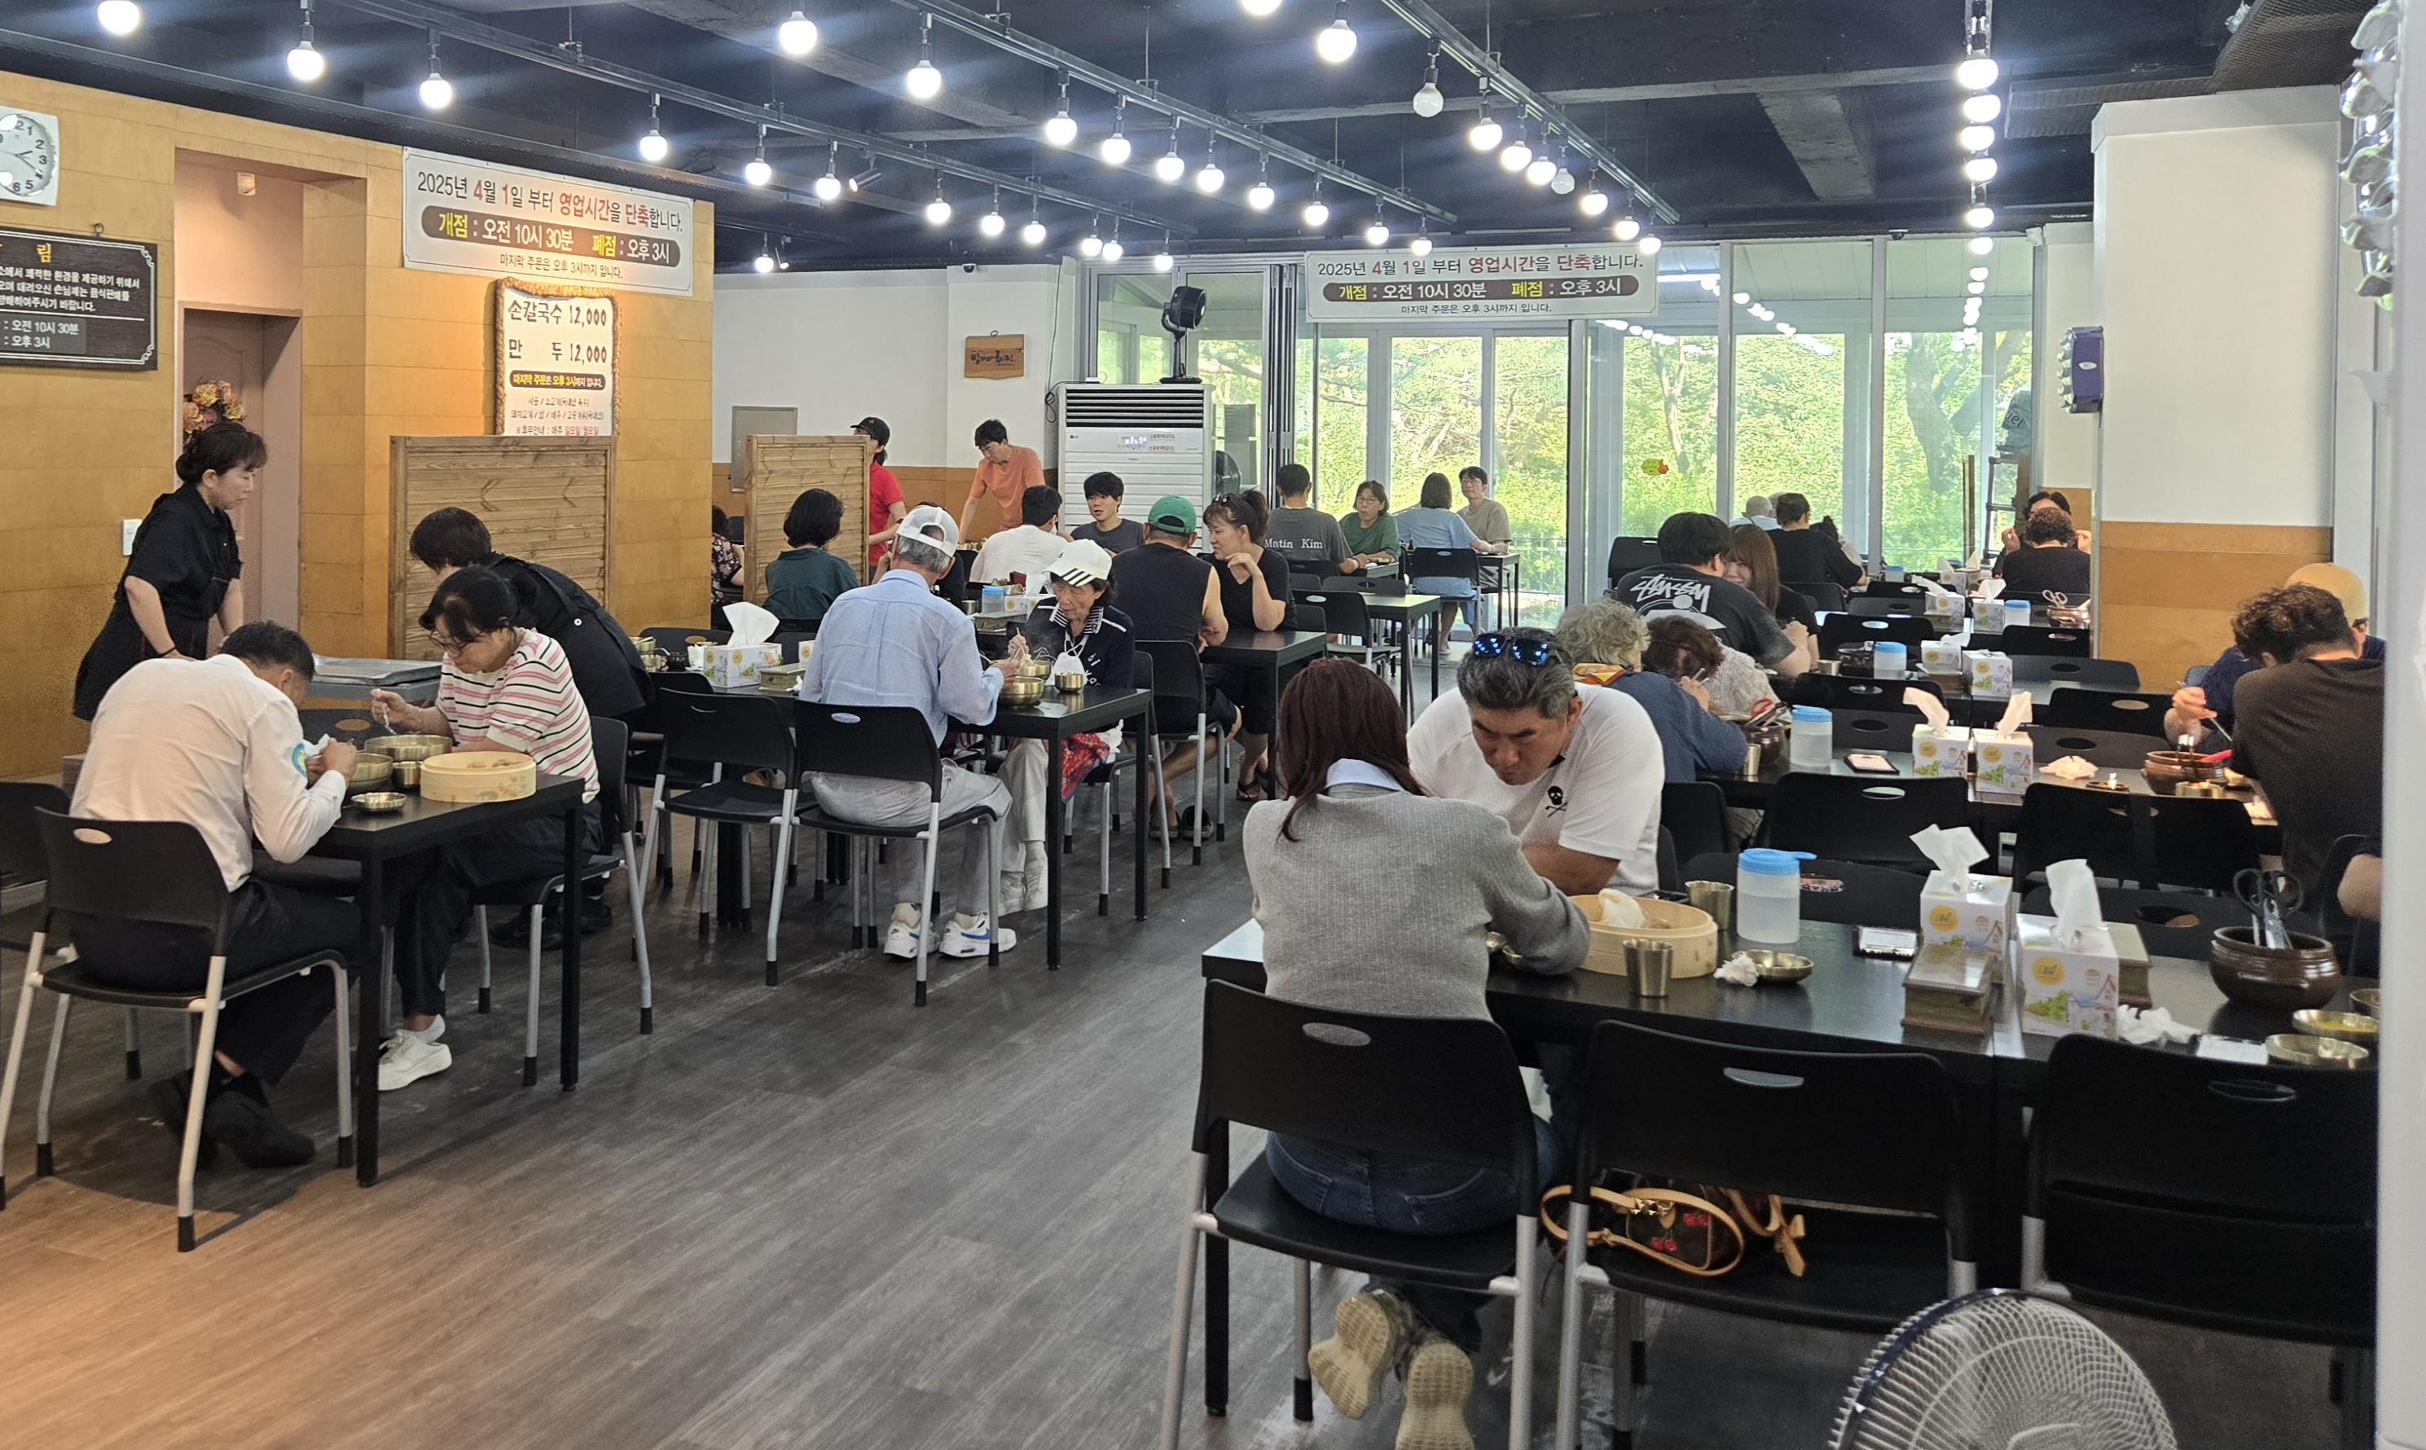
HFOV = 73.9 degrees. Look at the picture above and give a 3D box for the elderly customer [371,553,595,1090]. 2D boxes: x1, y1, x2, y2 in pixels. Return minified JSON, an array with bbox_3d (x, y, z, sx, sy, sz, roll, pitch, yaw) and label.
[{"bbox_3d":[-1.870,0.235,4.120,0.470,1.240,0.700,4,8,23],"label":"elderly customer"}]

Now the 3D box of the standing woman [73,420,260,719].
[{"bbox_3d":[-2.910,-0.072,4.500,0.460,1.530,0.440,-2,8,-16],"label":"standing woman"}]

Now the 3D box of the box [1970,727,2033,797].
[{"bbox_3d":[1.966,0.094,3.995,0.123,0.120,0.190,4,8,23],"label":"box"}]

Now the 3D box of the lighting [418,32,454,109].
[{"bbox_3d":[-2.373,-2.000,4.920,0.100,0.240,0.100,1,9,0],"label":"lighting"}]

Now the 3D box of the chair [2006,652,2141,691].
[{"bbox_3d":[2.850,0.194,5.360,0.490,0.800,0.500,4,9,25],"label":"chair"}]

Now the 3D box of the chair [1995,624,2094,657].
[{"bbox_3d":[3.530,-0.039,6.680,0.490,0.800,0.500,4,9,25],"label":"chair"}]

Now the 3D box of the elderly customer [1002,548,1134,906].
[{"bbox_3d":[-0.490,-0.006,5.440,0.480,1.210,0.630,5,10,26],"label":"elderly customer"}]

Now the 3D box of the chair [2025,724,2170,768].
[{"bbox_3d":[2.316,0.440,4.302,0.490,0.790,0.480,4,10,22],"label":"chair"}]

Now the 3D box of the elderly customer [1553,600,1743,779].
[{"bbox_3d":[1.150,0.264,4.220,0.500,1.200,0.700,4,8,26],"label":"elderly customer"}]

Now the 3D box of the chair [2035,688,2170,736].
[{"bbox_3d":[2.985,0.280,5.290,0.500,0.810,0.470,4,8,23],"label":"chair"}]

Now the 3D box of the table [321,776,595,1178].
[{"bbox_3d":[-2.140,0.500,3.800,1.170,0.740,0.590,4,10,22],"label":"table"}]

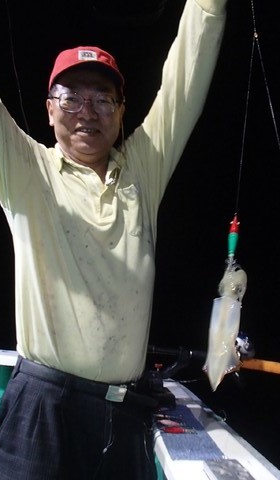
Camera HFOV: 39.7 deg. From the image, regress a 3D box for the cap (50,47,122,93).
[{"bbox_3d":[-0.121,-0.402,0.920,0.180,0.125,0.262,3,3,-16],"label":"cap"}]

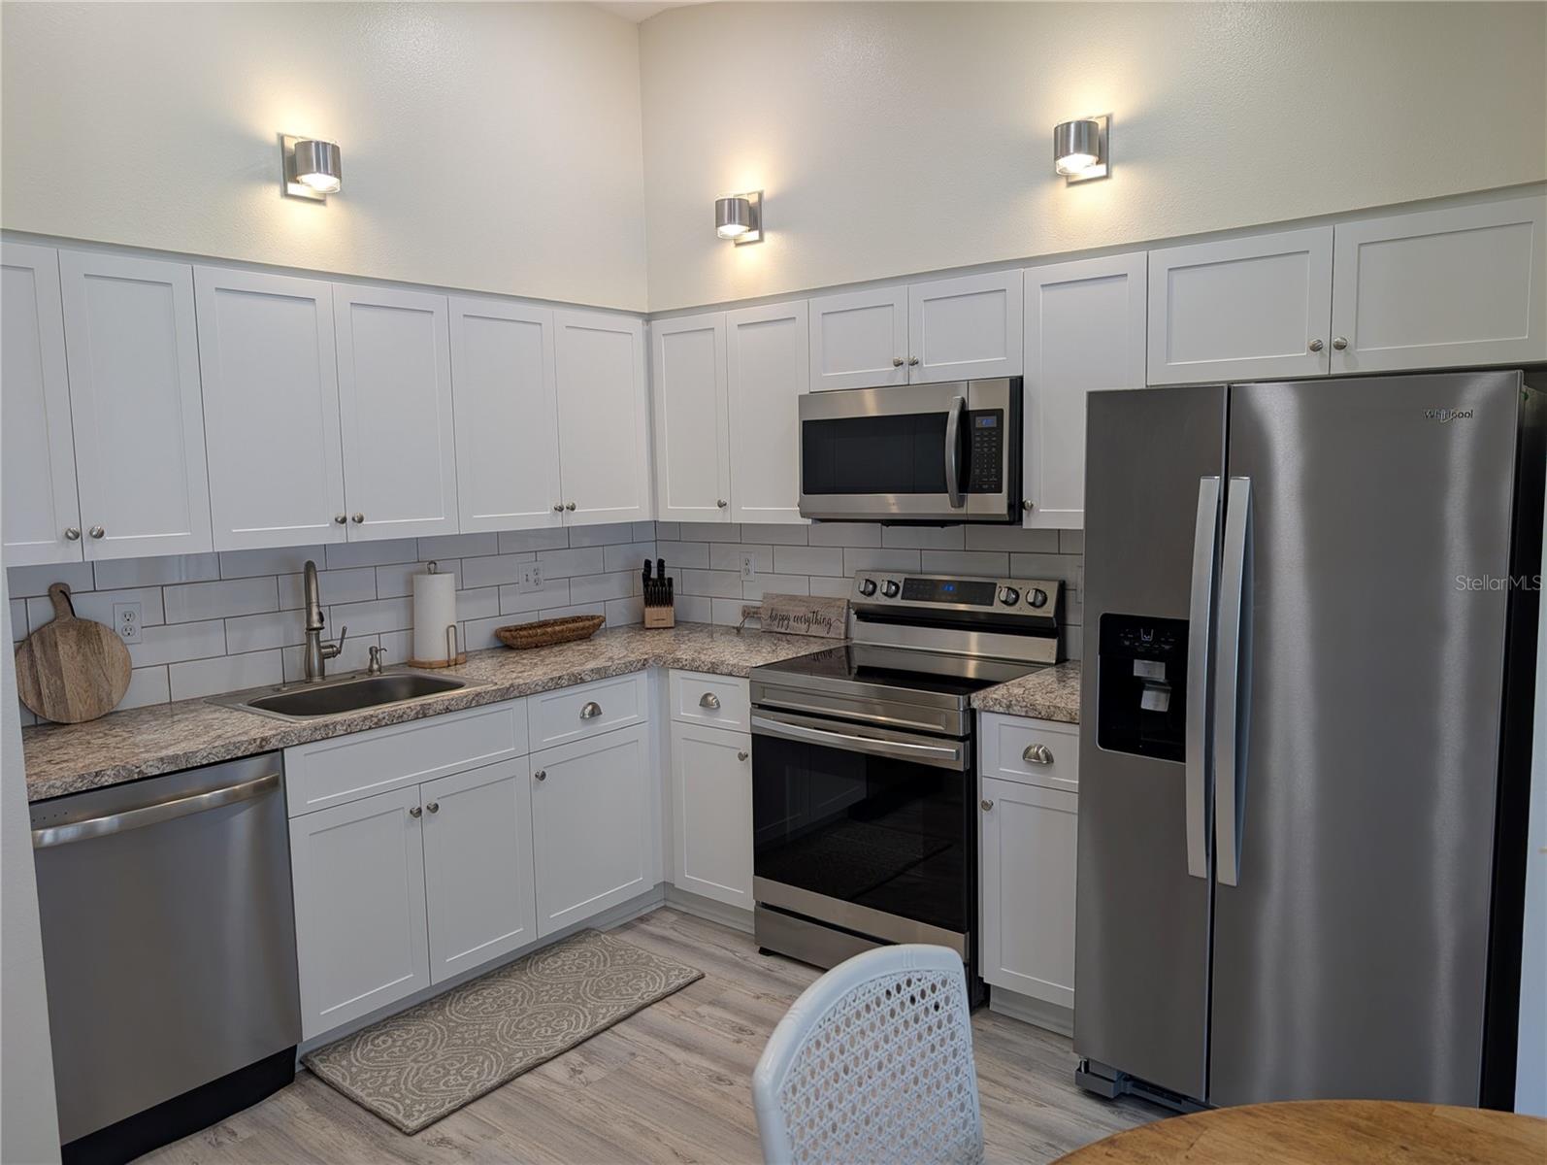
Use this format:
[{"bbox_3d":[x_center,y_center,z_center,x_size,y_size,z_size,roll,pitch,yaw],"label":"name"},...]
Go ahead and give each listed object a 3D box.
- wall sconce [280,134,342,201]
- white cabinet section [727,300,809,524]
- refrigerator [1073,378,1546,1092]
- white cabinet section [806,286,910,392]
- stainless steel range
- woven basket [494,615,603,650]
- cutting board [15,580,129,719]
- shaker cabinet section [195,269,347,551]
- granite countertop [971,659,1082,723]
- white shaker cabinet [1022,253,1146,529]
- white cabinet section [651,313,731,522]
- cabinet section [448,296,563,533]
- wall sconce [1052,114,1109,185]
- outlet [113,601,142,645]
[{"bbox_3d":[-1.365,-1.247,3.203,0.150,0.184,0.125,4,8,39],"label":"wall sconce"},{"bbox_3d":[0.086,-0.582,3.783,0.359,0.731,0.325,4,8,39],"label":"white cabinet section"},{"bbox_3d":[1.270,0.396,2.572,0.832,1.705,0.810,4,8,39],"label":"refrigerator"},{"bbox_3d":[0.369,-0.778,3.526,0.383,0.296,0.325,4,8,39],"label":"white cabinet section"},{"bbox_3d":[0.411,0.591,3.377,0.757,1.185,0.690,4,8,39],"label":"stainless steel range"},{"bbox_3d":[-0.816,0.189,3.964,0.180,0.077,0.480,4,8,44],"label":"woven basket"},{"bbox_3d":[-1.838,0.183,2.808,0.020,0.370,0.283,-2,6,39],"label":"cutting board"},{"bbox_3d":[-1.479,-0.469,3.023,0.325,0.731,0.375,4,8,39],"label":"shaker cabinet section"},{"bbox_3d":[0.870,0.307,3.030,0.352,0.048,0.637,4,8,39],"label":"granite countertop"},{"bbox_3d":[0.953,-0.533,3.086,0.352,0.750,0.334,4,8,39],"label":"white shaker cabinet"},{"bbox_3d":[-0.195,-0.600,4.012,0.367,0.731,0.325,4,8,39],"label":"white cabinet section"},{"bbox_3d":[-0.992,-0.542,3.616,0.325,0.731,0.413,4,8,39],"label":"cabinet section"},{"bbox_3d":[0.807,-1.157,2.837,0.127,0.166,0.135,4,8,39],"label":"wall sconce"},{"bbox_3d":[-1.763,0.112,2.933,0.010,0.114,0.070,4,8,39],"label":"outlet"}]

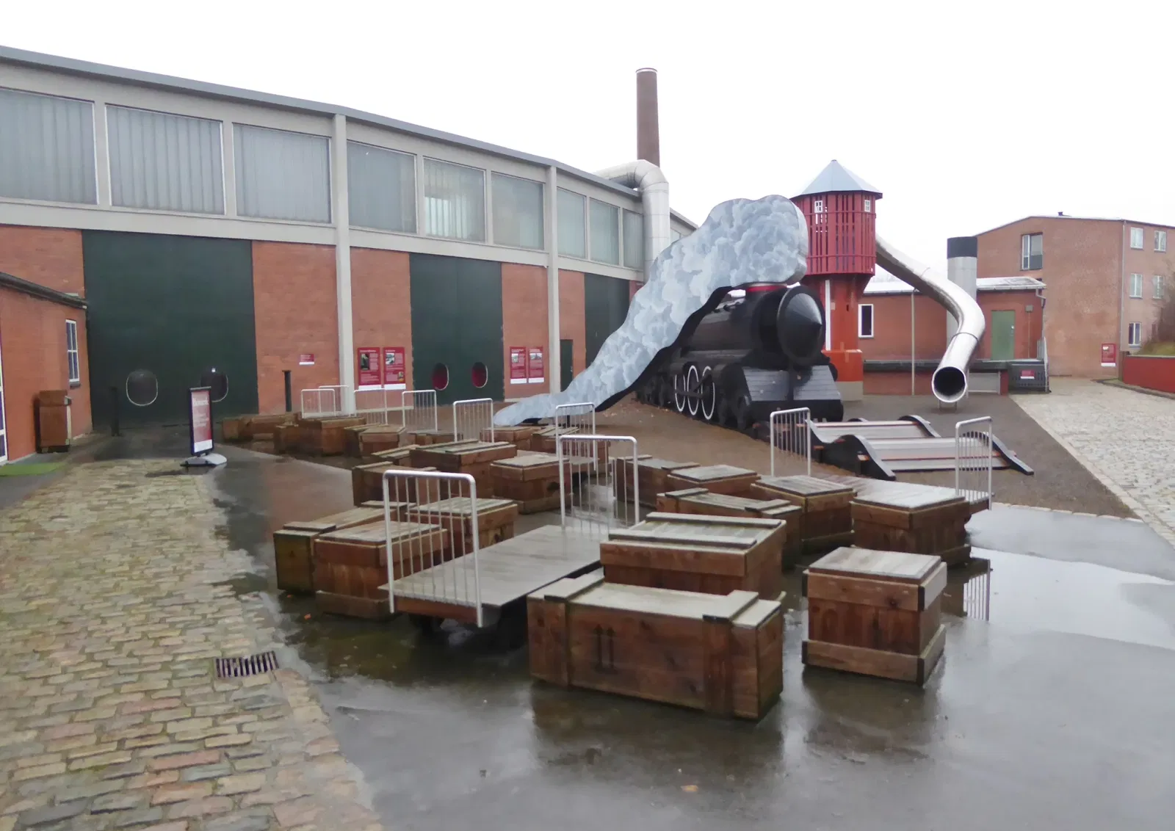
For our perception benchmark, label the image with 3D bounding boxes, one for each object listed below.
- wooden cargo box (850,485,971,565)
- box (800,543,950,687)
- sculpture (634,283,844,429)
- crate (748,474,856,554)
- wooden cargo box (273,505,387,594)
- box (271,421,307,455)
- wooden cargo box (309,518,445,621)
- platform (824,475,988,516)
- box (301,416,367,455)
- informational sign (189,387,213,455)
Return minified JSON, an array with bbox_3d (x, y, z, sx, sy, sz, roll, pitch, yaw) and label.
[{"bbox_3d":[2.357,0.835,6.189,0.686,0.465,0.512,-4,5,-33],"label":"wooden cargo box"},{"bbox_3d":[1.453,0.979,4.273,0.558,0.485,0.535,1,5,33],"label":"box"},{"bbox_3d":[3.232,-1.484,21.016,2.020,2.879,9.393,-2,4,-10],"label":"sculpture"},{"bbox_3d":[1.758,0.799,6.907,0.501,0.463,0.710,-3,4,-23],"label":"crate"},{"bbox_3d":[-1.798,0.957,6.437,0.345,0.423,1.275,1,4,20],"label":"wooden cargo box"},{"bbox_3d":[-5.044,0.397,15.491,1.180,0.451,0.378,-4,5,-36],"label":"box"},{"bbox_3d":[-1.335,0.992,5.544,0.562,0.486,0.621,1,4,31],"label":"wooden cargo box"},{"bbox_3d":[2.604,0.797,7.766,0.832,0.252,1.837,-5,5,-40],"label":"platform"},{"bbox_3d":[-4.293,0.334,14.531,0.791,0.601,0.791,-4,5,-38],"label":"box"},{"bbox_3d":[-6.091,0.080,13.405,0.078,1.015,0.728,-1,4,3],"label":"informational sign"}]

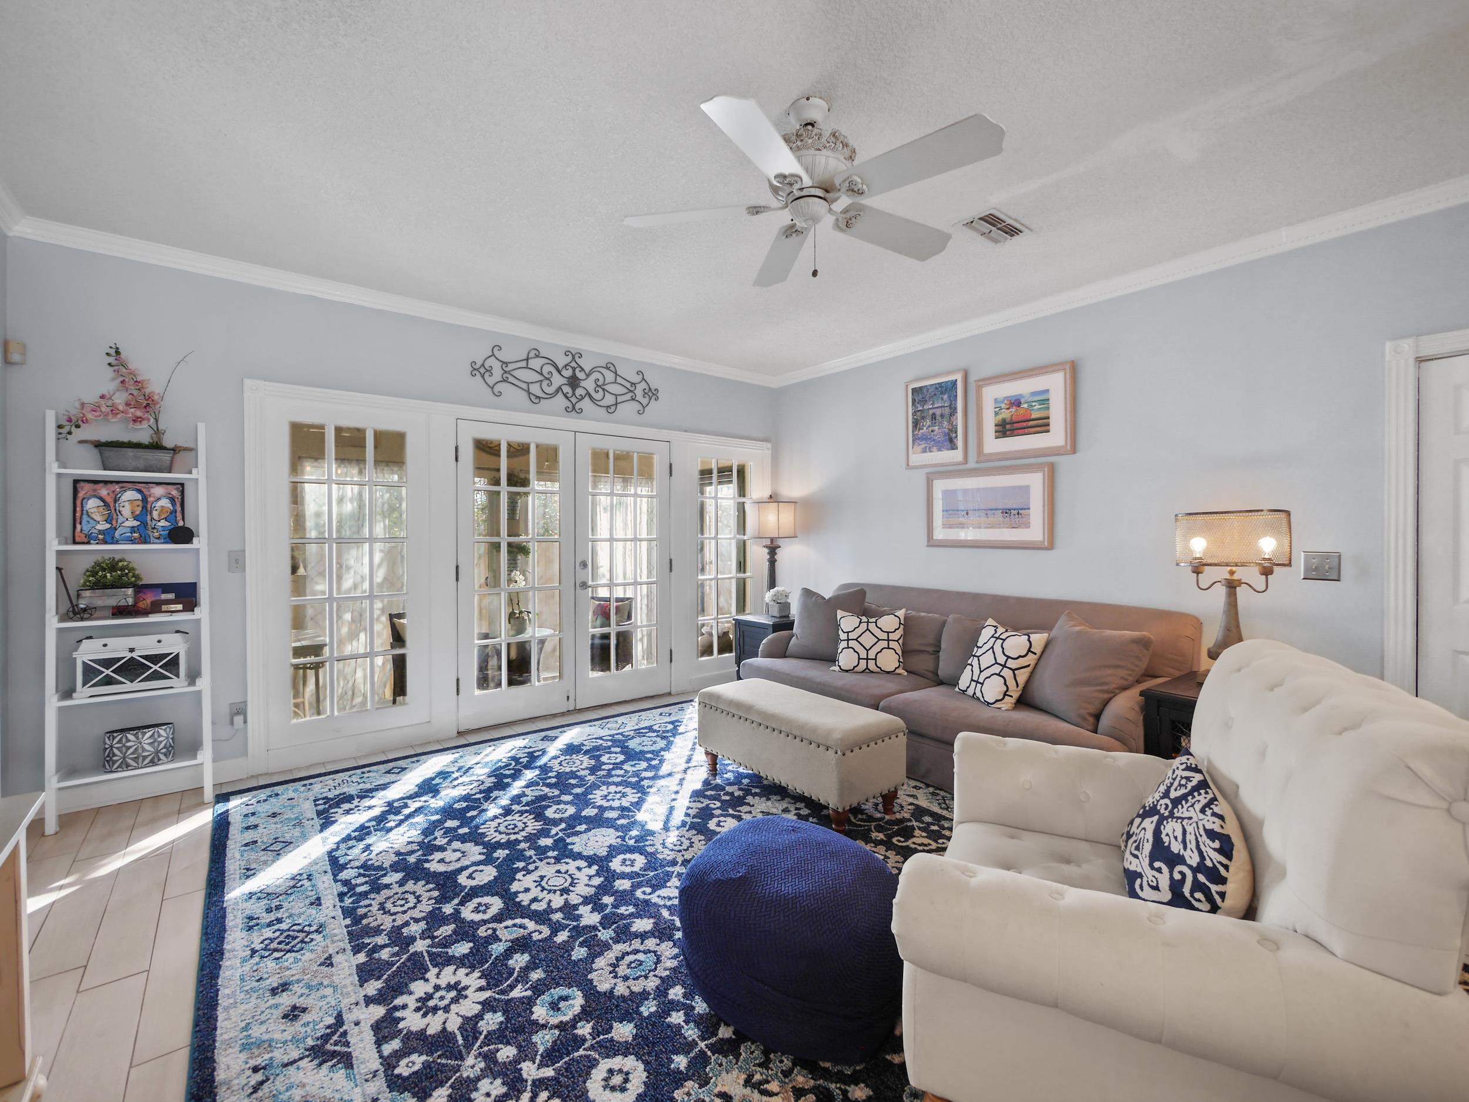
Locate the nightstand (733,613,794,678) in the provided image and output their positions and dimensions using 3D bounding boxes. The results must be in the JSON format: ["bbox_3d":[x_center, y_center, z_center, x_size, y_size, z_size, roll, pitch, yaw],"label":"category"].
[{"bbox_3d":[0.287,0.853,4.814,0.420,0.605,0.460,2,3,43],"label":"nightstand"}]

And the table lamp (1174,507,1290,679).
[{"bbox_3d":[2.166,0.209,2.600,0.200,0.770,0.400,-1,3,-38],"label":"table lamp"}]

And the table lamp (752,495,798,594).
[{"bbox_3d":[0.303,0.054,4.834,0.430,0.990,0.430,0,2,0],"label":"table lamp"}]

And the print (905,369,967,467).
[{"bbox_3d":[1.384,-0.896,4.130,0.035,0.625,0.465,-1,3,-38],"label":"print"}]

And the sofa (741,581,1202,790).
[{"bbox_3d":[1.178,0.737,3.563,0.980,0.930,2.340,-1,3,-38],"label":"sofa"}]

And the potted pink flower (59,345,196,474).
[{"bbox_3d":[-2.837,-0.678,2.775,0.455,0.585,0.180,-1,3,-38],"label":"potted pink flower"}]

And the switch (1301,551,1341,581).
[{"bbox_3d":[2.577,0.069,2.612,0.012,0.125,0.125,-1,3,-38],"label":"switch"}]

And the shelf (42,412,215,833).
[{"bbox_3d":[-2.815,0.295,2.784,0.550,1.840,0.310,-1,3,-38],"label":"shelf"}]

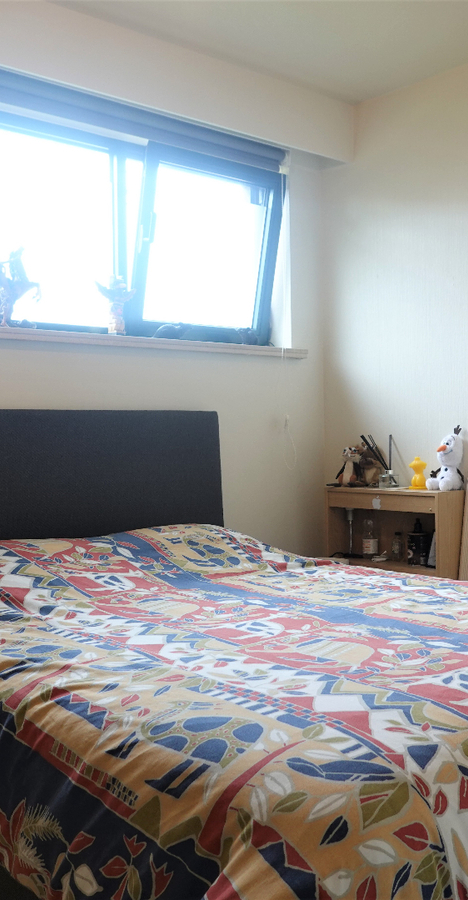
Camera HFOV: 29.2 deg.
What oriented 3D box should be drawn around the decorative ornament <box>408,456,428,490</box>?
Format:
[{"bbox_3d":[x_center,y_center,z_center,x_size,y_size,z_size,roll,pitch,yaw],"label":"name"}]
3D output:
[{"bbox_3d":[0.733,0.096,3.581,0.053,0.134,0.063,-2,1,-41],"label":"decorative ornament"}]

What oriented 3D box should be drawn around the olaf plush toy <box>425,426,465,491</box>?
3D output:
[{"bbox_3d":[0.819,0.033,3.512,0.145,0.253,0.122,-2,1,-41],"label":"olaf plush toy"}]

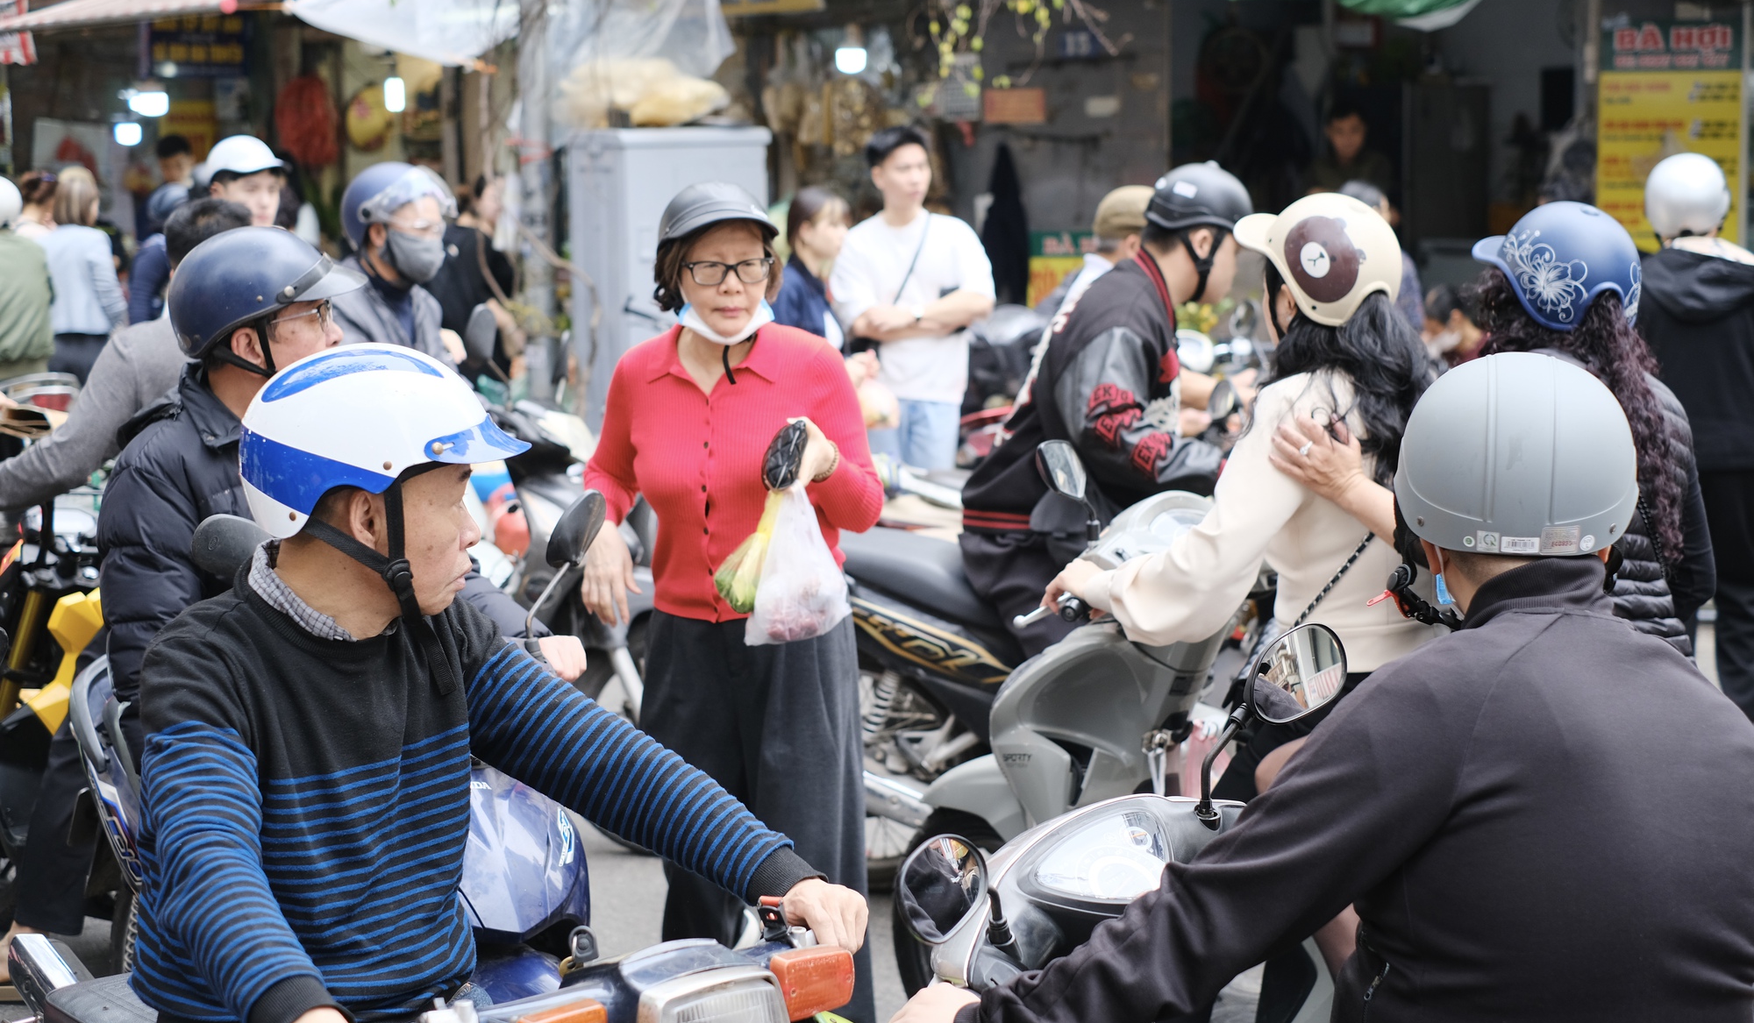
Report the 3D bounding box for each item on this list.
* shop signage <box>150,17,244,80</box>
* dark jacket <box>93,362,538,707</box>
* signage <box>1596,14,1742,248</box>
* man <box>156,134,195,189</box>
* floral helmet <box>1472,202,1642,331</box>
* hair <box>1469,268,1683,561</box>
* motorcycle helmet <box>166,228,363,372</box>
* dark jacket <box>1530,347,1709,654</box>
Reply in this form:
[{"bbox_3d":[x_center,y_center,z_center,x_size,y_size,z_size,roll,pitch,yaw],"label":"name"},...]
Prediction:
[{"bbox_3d":[-3.168,-2.166,12.000,0.460,0.310,0.050,-1,7,-7],"label":"shop signage"},{"bbox_3d":[-0.910,0.065,3.731,0.590,0.530,0.520,5,8,37],"label":"dark jacket"},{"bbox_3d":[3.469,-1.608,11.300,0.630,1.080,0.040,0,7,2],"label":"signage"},{"bbox_3d":[-2.979,-0.741,10.996,0.460,1.700,0.320,-6,9,-37],"label":"man"},{"bbox_3d":[1.141,-0.413,4.320,0.225,0.215,0.300,-5,8,-39],"label":"floral helmet"},{"bbox_3d":[1.127,-0.154,4.150,0.260,0.480,0.270,5,9,34],"label":"hair"},{"bbox_3d":[-0.995,-0.352,4.200,0.300,0.220,0.240,-1,7,-8],"label":"motorcycle helmet"},{"bbox_3d":[1.176,-0.018,4.300,0.480,0.530,0.320,-4,7,-30],"label":"dark jacket"}]

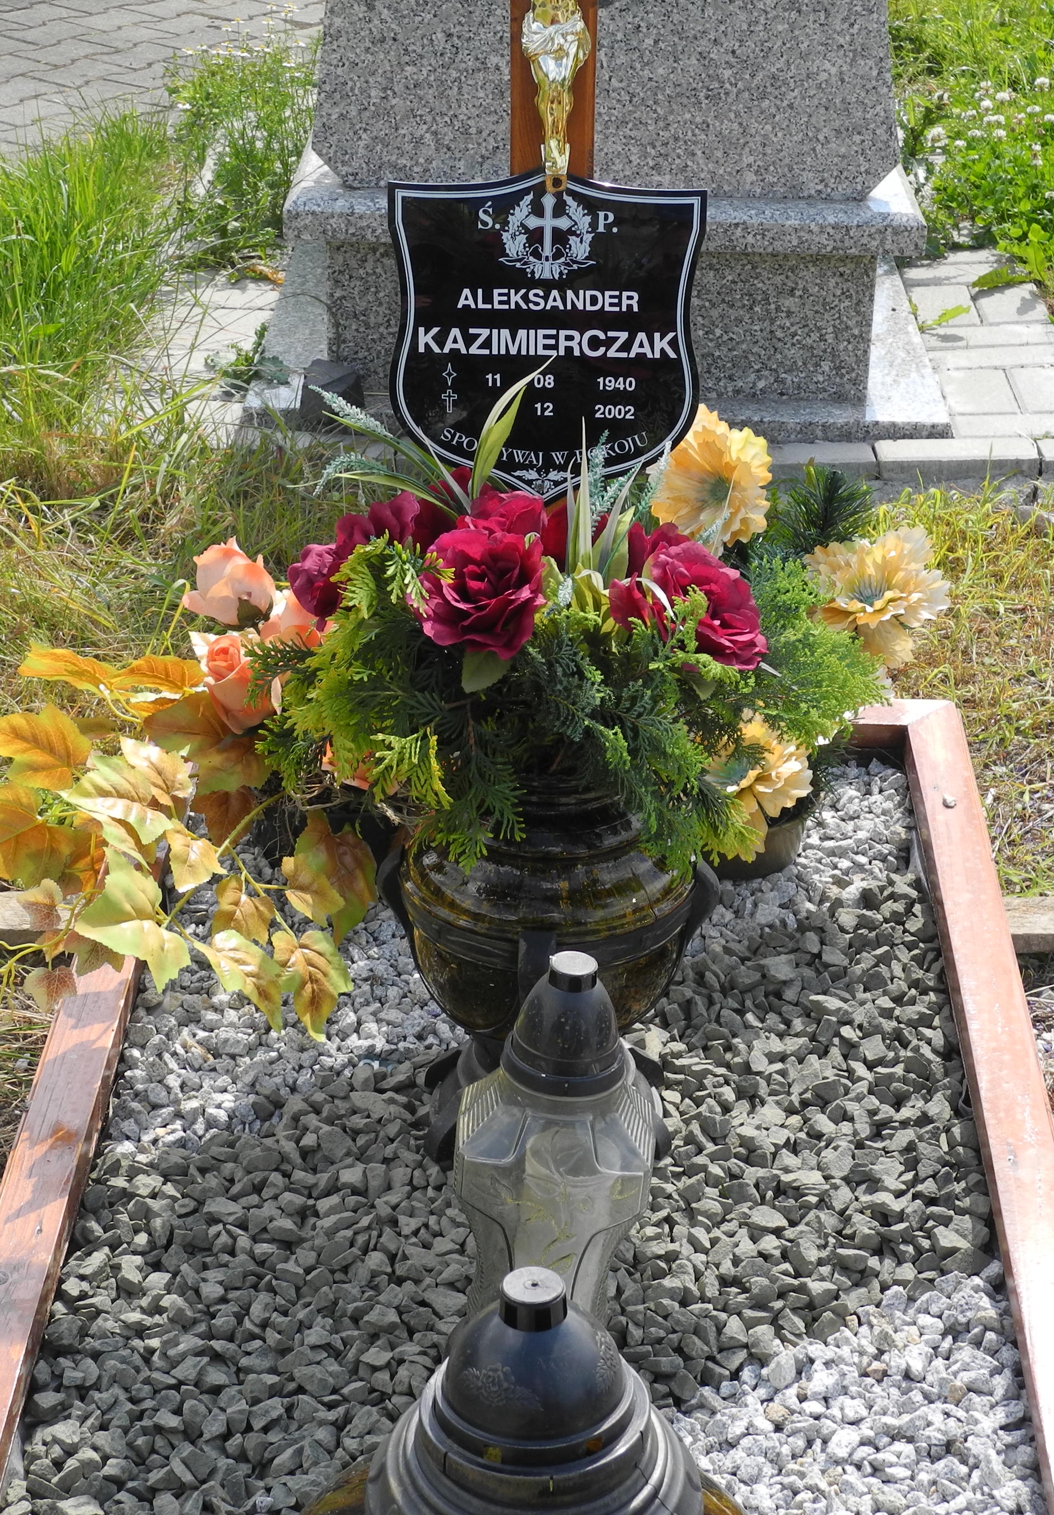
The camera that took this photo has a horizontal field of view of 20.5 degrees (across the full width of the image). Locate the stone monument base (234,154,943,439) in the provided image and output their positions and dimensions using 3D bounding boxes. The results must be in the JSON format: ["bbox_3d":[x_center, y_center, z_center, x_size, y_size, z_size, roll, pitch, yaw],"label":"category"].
[{"bbox_3d":[0.096,-0.722,4.093,0.913,0.280,0.820,1,25,0],"label":"stone monument base"}]

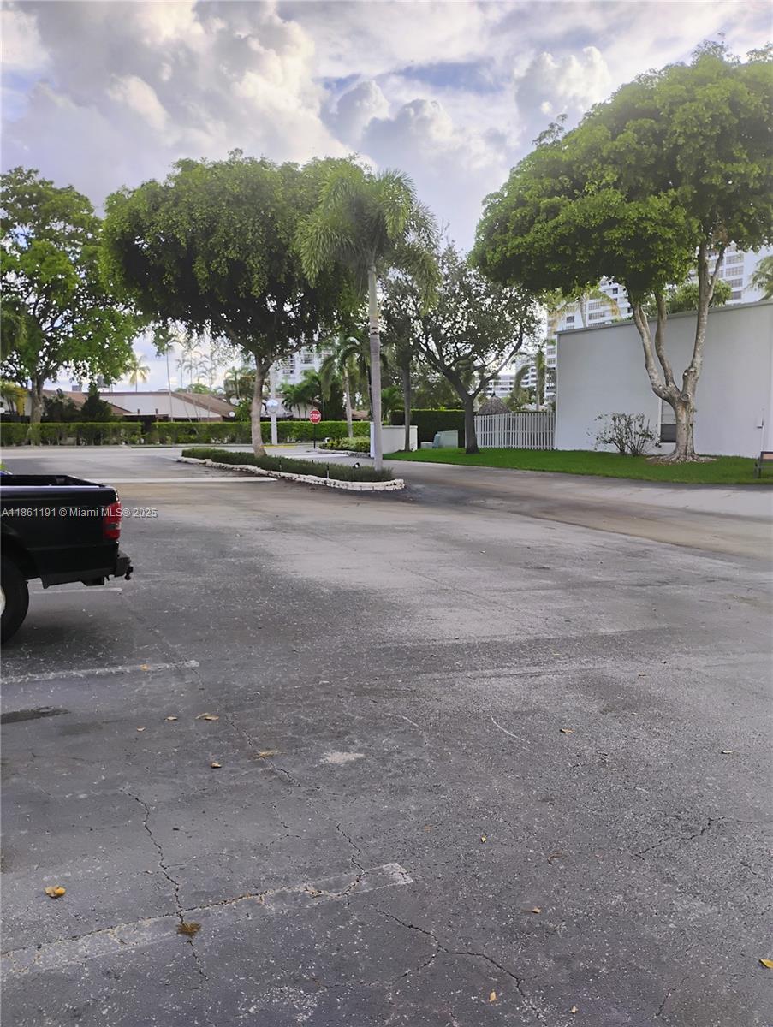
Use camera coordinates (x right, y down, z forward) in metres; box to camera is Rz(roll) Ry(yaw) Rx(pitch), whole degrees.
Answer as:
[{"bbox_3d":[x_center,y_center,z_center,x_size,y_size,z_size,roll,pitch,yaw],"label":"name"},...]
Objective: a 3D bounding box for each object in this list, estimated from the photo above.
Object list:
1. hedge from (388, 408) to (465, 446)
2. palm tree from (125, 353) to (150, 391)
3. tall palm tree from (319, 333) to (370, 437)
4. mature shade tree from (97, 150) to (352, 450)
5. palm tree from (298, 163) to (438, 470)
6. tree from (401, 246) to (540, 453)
[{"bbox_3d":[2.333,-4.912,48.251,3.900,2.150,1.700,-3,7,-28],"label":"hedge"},{"bbox_3d":[-38.448,-18.740,128.734,3.700,12.540,3.700,0,6,0],"label":"palm tree"},{"bbox_3d":[-2.388,-6.682,45.547,2.620,6.350,2.620,0,6,0],"label":"tall palm tree"},{"bbox_3d":[-5.444,-6.900,28.626,8.590,10.600,8.300,0,6,0],"label":"mature shade tree"},{"bbox_3d":[-0.460,-4.789,21.310,3.590,8.070,3.590,0,6,0],"label":"palm tree"},{"bbox_3d":[3.972,-7.724,39.400,6.570,9.690,6.400,0,6,0],"label":"tree"}]

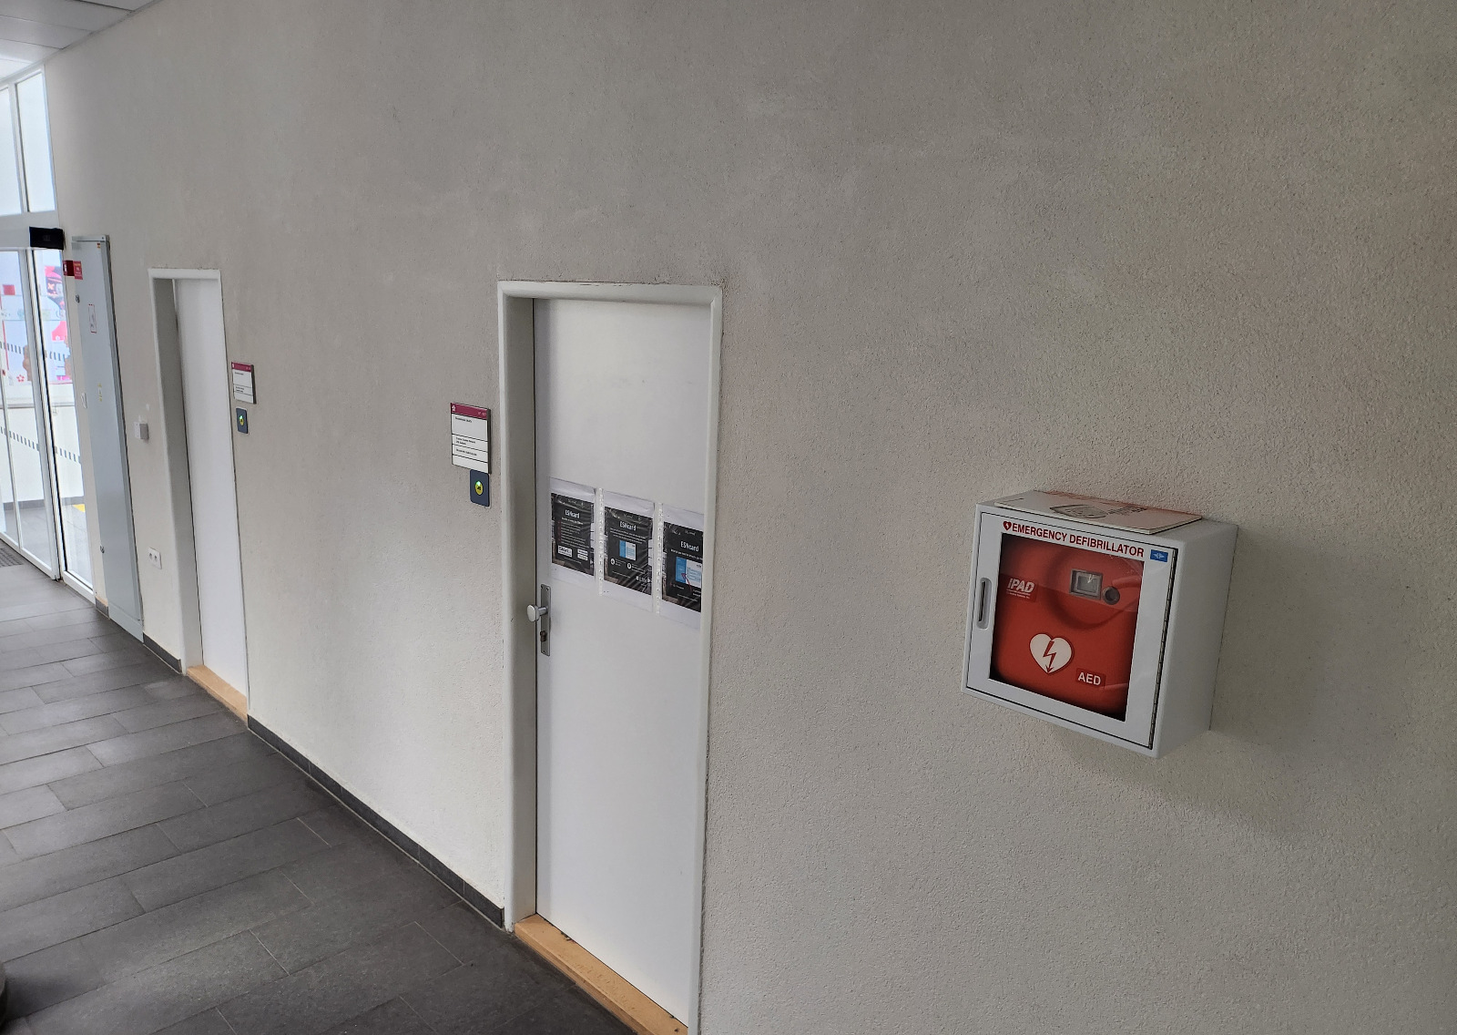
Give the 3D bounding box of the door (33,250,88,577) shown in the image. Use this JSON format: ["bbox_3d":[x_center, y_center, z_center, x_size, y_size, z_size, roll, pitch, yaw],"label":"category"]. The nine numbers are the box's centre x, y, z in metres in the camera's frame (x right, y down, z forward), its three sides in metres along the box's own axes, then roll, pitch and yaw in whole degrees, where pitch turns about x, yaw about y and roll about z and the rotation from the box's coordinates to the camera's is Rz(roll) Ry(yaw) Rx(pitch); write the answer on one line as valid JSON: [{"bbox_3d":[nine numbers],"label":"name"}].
[{"bbox_3d":[-4.132,-0.594,6.287,0.607,2.071,0.060,13,17,42],"label":"door"}]

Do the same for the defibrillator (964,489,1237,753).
[{"bbox_3d":[0.589,0.156,1.637,0.340,0.328,0.182,13,17,42],"label":"defibrillator"}]

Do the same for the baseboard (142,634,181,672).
[{"bbox_3d":[-3.042,0.747,5.416,0.582,0.075,0.015,13,17,42],"label":"baseboard"}]

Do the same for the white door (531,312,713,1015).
[{"bbox_3d":[-0.294,0.402,2.826,0.790,1.976,0.040,13,17,42],"label":"white door"}]

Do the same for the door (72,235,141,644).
[{"bbox_3d":[-3.358,-0.393,5.510,0.596,2.200,0.040,13,17,42],"label":"door"}]

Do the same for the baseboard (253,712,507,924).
[{"bbox_3d":[-1.470,1.121,3.947,2.050,0.075,0.015,13,17,42],"label":"baseboard"}]

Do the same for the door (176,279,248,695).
[{"bbox_3d":[-2.381,-0.101,4.775,0.790,1.989,0.040,13,17,42],"label":"door"}]

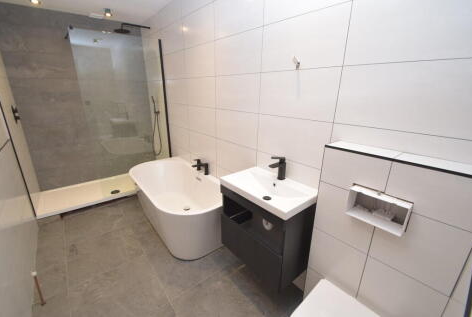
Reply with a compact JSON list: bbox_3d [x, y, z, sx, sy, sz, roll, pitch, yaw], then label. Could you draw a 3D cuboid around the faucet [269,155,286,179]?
[{"bbox_3d":[0.298,0.091,1.462,0.162,0.174,0.050,-15,25,-38],"label":"faucet"}]

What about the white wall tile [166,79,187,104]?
[{"bbox_3d":[-0.780,-0.885,2.627,0.010,0.300,0.600,-15,25,-38],"label":"white wall tile"}]

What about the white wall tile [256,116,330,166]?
[{"bbox_3d":[0.388,-0.144,1.444,0.011,0.304,0.597,-15,25,-38],"label":"white wall tile"}]

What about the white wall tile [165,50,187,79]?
[{"bbox_3d":[-0.777,-1.168,2.528,0.010,0.300,0.600,-15,25,-38],"label":"white wall tile"}]

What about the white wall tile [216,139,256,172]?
[{"bbox_3d":[-0.008,-0.012,1.962,0.010,0.300,0.600,-15,25,-38],"label":"white wall tile"}]

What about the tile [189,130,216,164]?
[{"bbox_3d":[-0.393,-0.156,2.396,0.011,0.304,0.597,-15,25,-38],"label":"tile"}]

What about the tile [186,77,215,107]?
[{"bbox_3d":[-0.389,-0.730,2.198,0.011,0.304,0.597,-15,25,-38],"label":"tile"}]

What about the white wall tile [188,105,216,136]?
[{"bbox_3d":[-0.394,-0.448,2.294,0.010,0.300,0.600,-15,25,-38],"label":"white wall tile"}]

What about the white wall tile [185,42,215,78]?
[{"bbox_3d":[-0.387,-1.017,2.099,0.011,0.304,0.597,-15,25,-38],"label":"white wall tile"}]

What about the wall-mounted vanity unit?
[{"bbox_3d":[0.227,0.475,1.532,0.383,0.601,0.601,-15,25,-38],"label":"wall-mounted vanity unit"}]

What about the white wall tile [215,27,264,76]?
[{"bbox_3d":[0.002,-0.868,1.672,0.011,0.304,0.597,-15,25,-38],"label":"white wall tile"}]

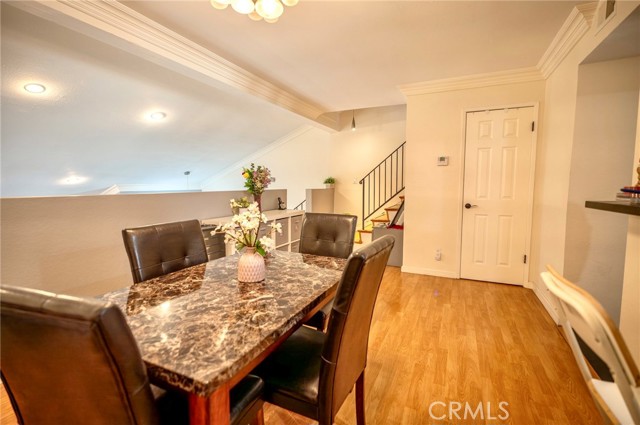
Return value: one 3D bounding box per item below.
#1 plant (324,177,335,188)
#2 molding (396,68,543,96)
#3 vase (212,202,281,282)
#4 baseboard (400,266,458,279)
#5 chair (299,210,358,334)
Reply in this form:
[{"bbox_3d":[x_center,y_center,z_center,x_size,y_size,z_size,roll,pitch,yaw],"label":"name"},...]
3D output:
[{"bbox_3d":[0.220,-0.621,6.147,0.200,0.240,0.200,2,6,26],"label":"plant"},{"bbox_3d":[1.701,-1.523,3.316,1.530,0.125,0.110,2,6,26],"label":"molding"},{"bbox_3d":[-0.329,0.137,1.326,0.296,0.350,0.260,2,6,26],"label":"vase"},{"bbox_3d":[1.433,0.778,3.723,0.700,0.090,0.020,2,6,26],"label":"baseboard"},{"bbox_3d":[-0.028,0.518,1.892,0.435,0.970,0.550,2,6,26],"label":"chair"}]

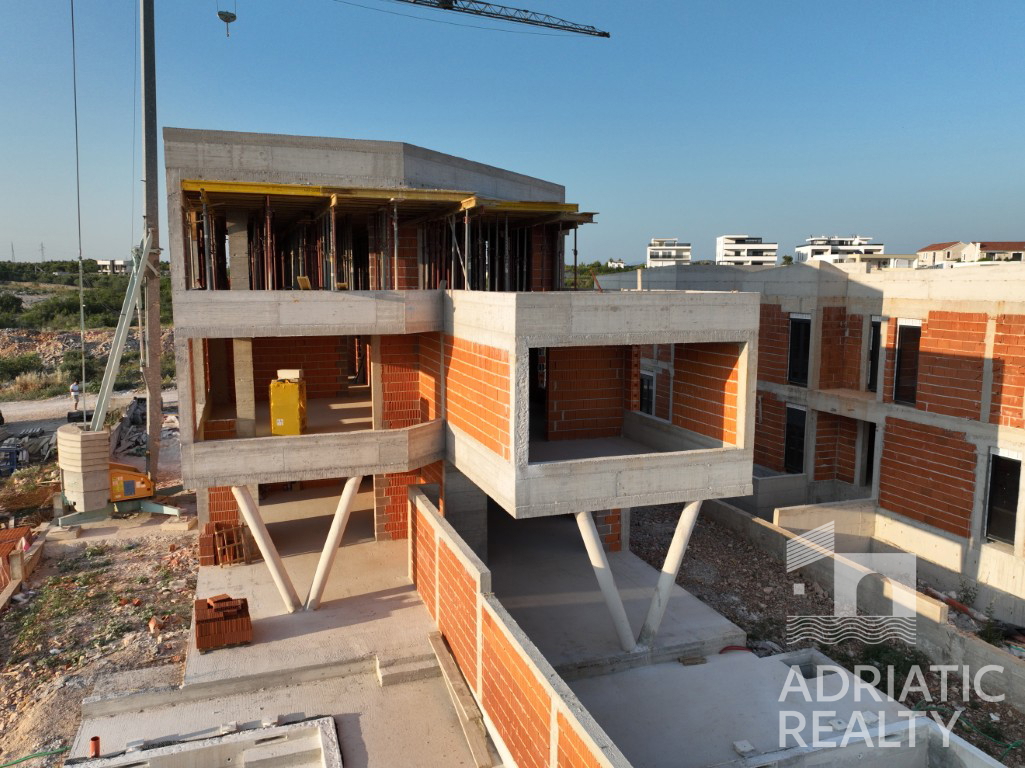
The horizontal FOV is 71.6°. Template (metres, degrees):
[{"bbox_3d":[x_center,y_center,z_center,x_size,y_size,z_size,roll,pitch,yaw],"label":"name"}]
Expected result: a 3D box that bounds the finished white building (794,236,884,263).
[{"bbox_3d":[101.500,-41.375,221.000,22.000,9.000,12.500,0,7,0],"label":"finished white building"}]

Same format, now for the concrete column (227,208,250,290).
[{"bbox_3d":[-6.626,-2.913,17.268,0.420,2.700,0.350,-2,8,-19],"label":"concrete column"}]

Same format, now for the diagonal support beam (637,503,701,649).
[{"bbox_3d":[3.084,3.658,13.879,0.290,3.150,0.290,19,1,-20],"label":"diagonal support beam"}]

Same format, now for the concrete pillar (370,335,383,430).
[{"bbox_3d":[-3.588,-0.205,18.715,0.280,2.730,0.330,-2,8,-19],"label":"concrete pillar"}]

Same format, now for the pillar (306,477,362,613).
[{"bbox_3d":[-3.900,3.417,15.666,0.280,3.130,0.280,18,1,-20],"label":"pillar"}]

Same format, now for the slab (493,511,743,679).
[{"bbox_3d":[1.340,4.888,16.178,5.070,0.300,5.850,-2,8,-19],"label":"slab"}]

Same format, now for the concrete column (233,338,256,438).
[{"bbox_3d":[-6.651,-0.079,17.648,0.430,2.730,0.350,-2,8,-19],"label":"concrete column"}]

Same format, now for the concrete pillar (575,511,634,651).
[{"bbox_3d":[1.780,3.712,13.439,0.290,3.150,0.290,-23,14,-15],"label":"concrete pillar"}]

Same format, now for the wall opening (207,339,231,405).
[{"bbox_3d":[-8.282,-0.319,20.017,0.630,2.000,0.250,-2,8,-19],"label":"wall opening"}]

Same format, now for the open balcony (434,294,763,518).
[{"bbox_3d":[1.606,0.030,15.075,4.920,3.920,4.700,-2,8,-19],"label":"open balcony"}]

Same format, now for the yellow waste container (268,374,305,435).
[{"bbox_3d":[-5.217,0.765,16.596,0.660,1.600,0.750,-1,7,-12],"label":"yellow waste container"}]

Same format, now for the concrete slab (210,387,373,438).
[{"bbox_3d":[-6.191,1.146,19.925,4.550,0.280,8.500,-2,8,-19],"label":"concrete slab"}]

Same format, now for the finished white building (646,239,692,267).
[{"bbox_3d":[41.990,-34.502,190.000,11.500,8.600,9.500,1,7,6],"label":"finished white building"}]

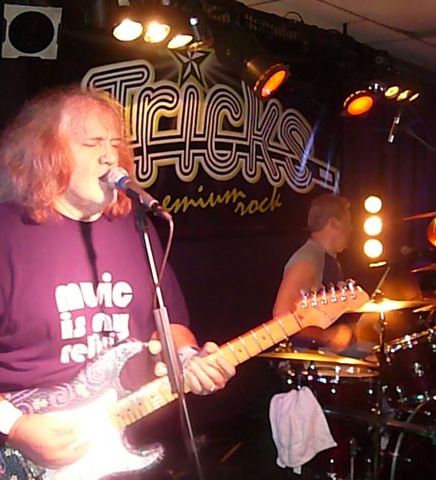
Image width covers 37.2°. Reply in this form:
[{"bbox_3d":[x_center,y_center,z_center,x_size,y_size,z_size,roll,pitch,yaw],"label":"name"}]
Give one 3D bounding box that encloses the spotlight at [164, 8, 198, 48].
[{"bbox_3d":[-0.168,-0.914,2.830,0.120,0.140,0.120,-35,-14,30],"label":"spotlight"}]

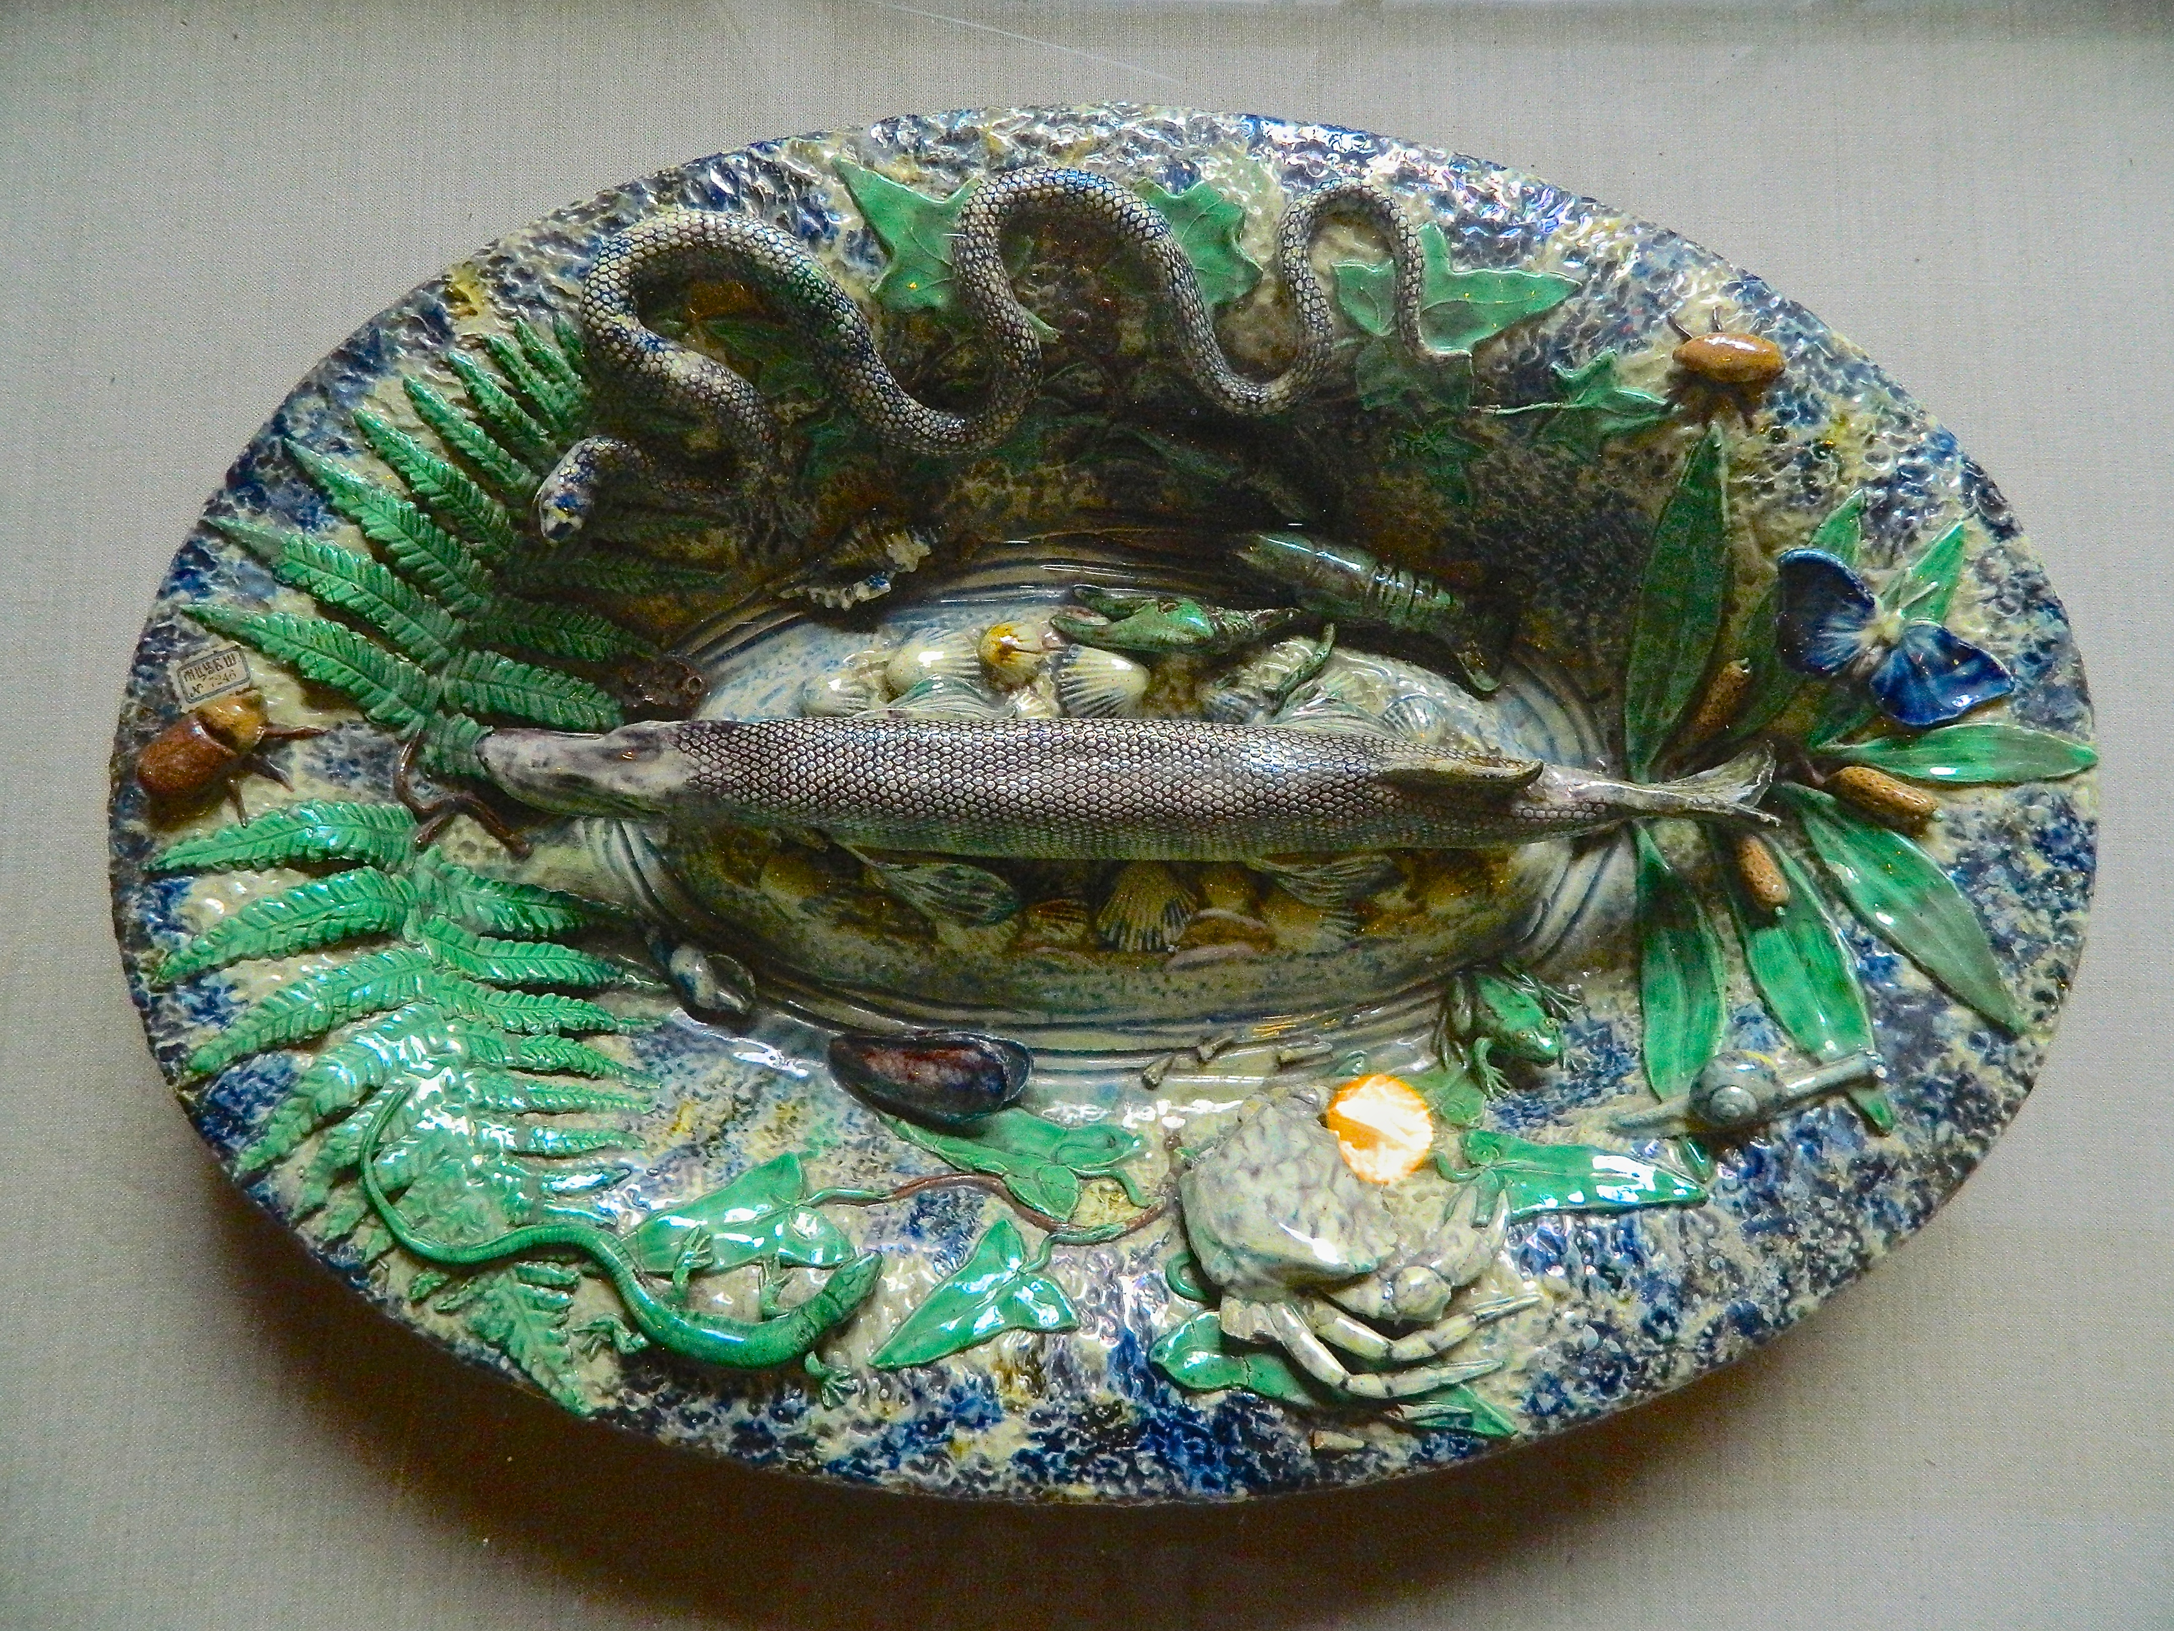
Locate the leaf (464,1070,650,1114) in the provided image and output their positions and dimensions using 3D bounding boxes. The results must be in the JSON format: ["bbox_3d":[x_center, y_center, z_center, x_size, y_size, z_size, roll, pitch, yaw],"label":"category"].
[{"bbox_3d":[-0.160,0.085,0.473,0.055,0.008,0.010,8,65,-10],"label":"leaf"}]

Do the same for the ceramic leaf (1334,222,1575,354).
[{"bbox_3d":[0.117,-0.167,0.498,0.076,0.014,0.040,6,96,8],"label":"ceramic leaf"}]

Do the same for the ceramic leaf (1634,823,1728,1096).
[{"bbox_3d":[0.169,0.041,0.449,0.024,0.010,0.081,-3,71,13],"label":"ceramic leaf"}]

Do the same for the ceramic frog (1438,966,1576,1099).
[{"bbox_3d":[0.114,0.058,0.423,0.034,0.022,0.035,-47,65,0],"label":"ceramic frog"}]

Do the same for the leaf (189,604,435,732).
[{"bbox_3d":[-0.239,-0.045,0.481,0.078,0.012,0.022,28,79,-11],"label":"leaf"}]

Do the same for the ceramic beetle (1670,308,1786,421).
[{"bbox_3d":[0.173,-0.122,0.427,0.030,0.014,0.031,10,91,8],"label":"ceramic beetle"}]

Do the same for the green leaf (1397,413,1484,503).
[{"bbox_3d":[0.110,-0.110,0.484,0.024,0.008,0.027,-25,96,9],"label":"green leaf"}]

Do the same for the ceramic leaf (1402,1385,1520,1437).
[{"bbox_3d":[0.099,0.161,0.426,0.034,0.008,0.014,10,74,5],"label":"ceramic leaf"}]

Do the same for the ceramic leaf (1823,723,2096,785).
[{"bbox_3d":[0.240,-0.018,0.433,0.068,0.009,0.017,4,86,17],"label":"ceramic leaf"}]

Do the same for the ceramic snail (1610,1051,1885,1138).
[{"bbox_3d":[0.168,0.072,0.405,0.068,0.021,0.022,-16,75,7],"label":"ceramic snail"}]

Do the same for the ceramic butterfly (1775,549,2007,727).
[{"bbox_3d":[0.242,-0.051,0.472,0.077,0.020,0.041,32,91,11],"label":"ceramic butterfly"}]

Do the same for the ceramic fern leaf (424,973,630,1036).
[{"bbox_3d":[-0.164,0.056,0.461,0.056,0.008,0.014,11,69,-9],"label":"ceramic fern leaf"}]

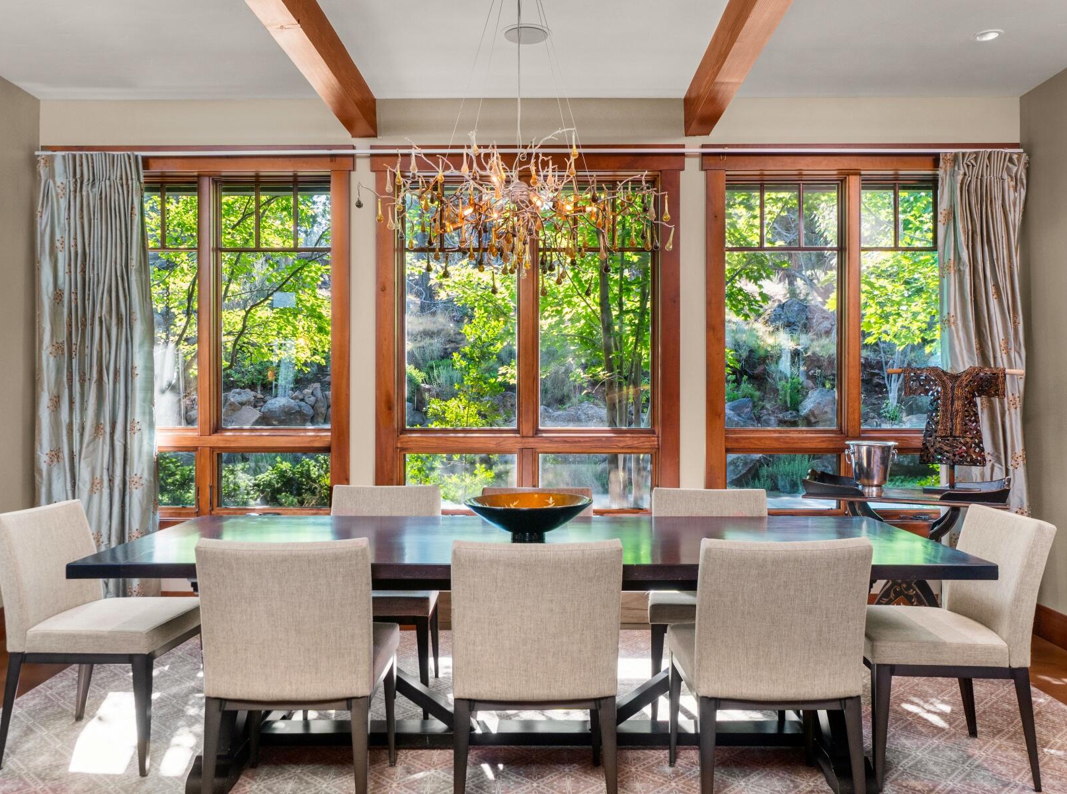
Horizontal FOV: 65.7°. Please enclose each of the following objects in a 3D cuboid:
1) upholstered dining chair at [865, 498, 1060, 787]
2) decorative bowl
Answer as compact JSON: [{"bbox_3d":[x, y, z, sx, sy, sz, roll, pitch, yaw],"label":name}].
[{"bbox_3d":[1.366,0.821,2.835,0.573,0.854,0.488,0,0,4],"label":"upholstered dining chair"},{"bbox_3d":[-0.014,0.419,2.811,0.432,0.133,0.432,0,0,0],"label":"decorative bowl"}]

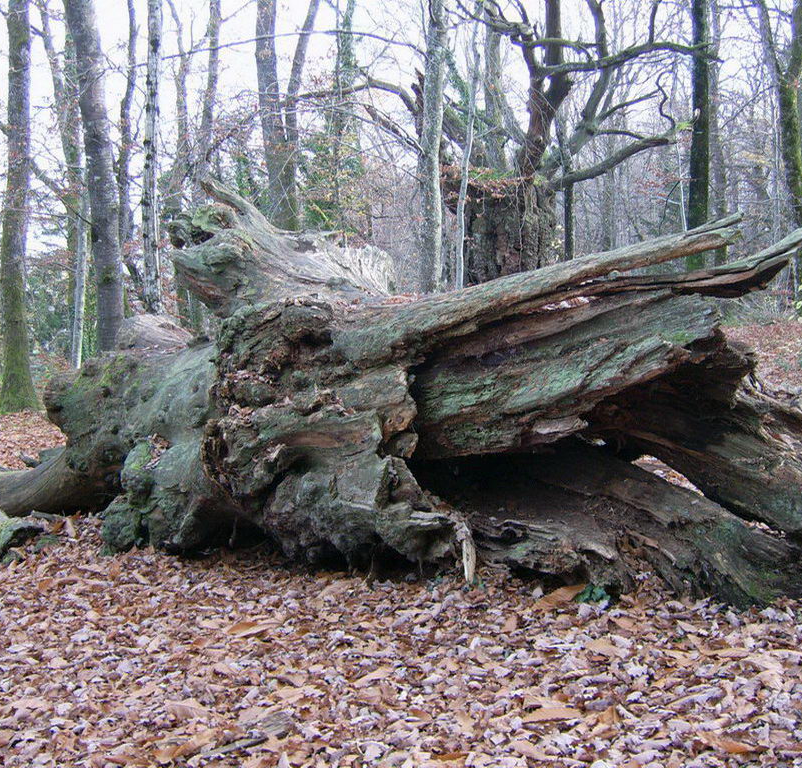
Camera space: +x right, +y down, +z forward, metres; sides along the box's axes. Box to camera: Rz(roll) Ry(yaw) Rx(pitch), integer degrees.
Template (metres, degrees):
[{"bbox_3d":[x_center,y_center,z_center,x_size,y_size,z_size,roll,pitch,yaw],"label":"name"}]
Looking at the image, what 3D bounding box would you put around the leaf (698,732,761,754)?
[{"bbox_3d":[1.142,1.246,4.100,0.205,0.035,0.080,5,7,19],"label":"leaf"}]

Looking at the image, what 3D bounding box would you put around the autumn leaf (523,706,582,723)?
[{"bbox_3d":[0.561,1.223,4.380,0.212,0.035,0.085,0,7,-8],"label":"autumn leaf"}]

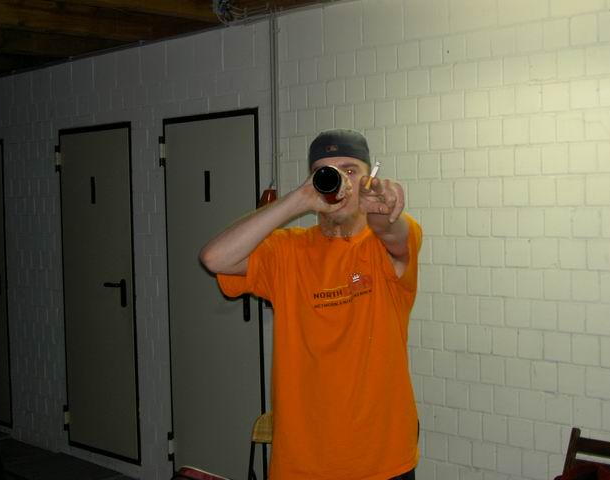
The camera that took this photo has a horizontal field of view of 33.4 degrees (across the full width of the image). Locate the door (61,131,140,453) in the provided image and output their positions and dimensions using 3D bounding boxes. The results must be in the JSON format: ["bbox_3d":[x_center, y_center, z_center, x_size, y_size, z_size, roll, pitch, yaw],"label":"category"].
[{"bbox_3d":[-1.288,0.329,6.468,0.110,2.080,0.840,-4,3,-44],"label":"door"}]

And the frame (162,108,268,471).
[{"bbox_3d":[-0.483,0.349,5.625,0.110,2.080,0.840,-4,3,-44],"label":"frame"}]

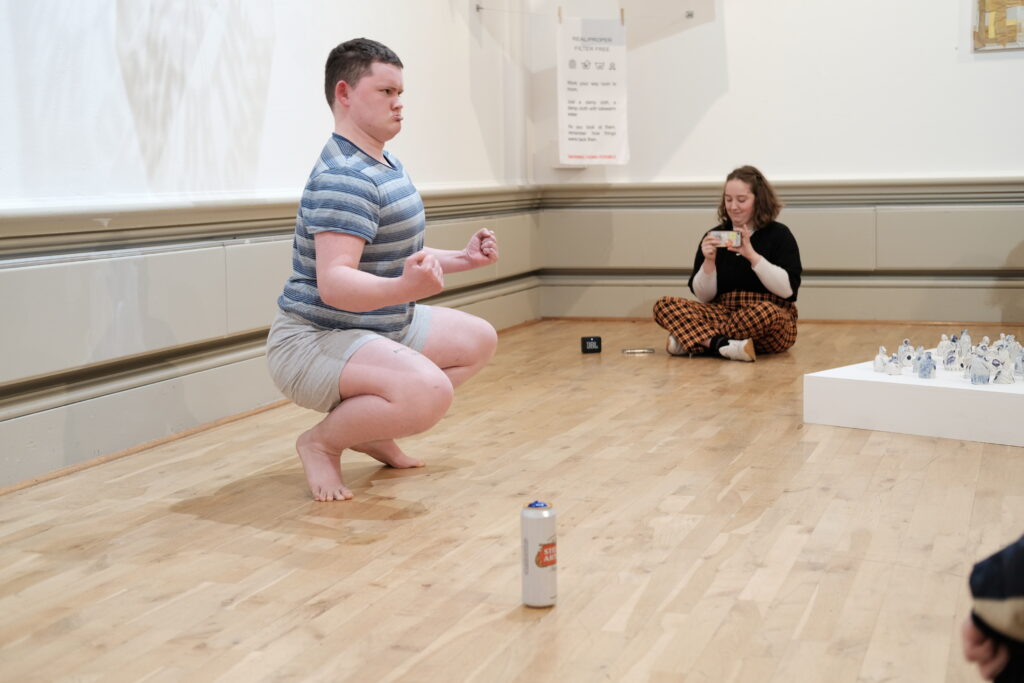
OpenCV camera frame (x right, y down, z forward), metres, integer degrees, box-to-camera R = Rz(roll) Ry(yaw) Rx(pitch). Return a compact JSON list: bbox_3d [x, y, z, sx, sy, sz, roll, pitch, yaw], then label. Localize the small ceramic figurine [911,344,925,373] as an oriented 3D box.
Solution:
[{"bbox_3d":[1.299,0.055,4.804,0.050,0.083,0.045,1,7,15],"label":"small ceramic figurine"}]

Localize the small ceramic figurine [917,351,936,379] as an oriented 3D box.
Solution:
[{"bbox_3d":[1.284,0.072,4.660,0.055,0.078,0.042,1,7,15],"label":"small ceramic figurine"}]

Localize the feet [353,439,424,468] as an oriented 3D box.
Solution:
[{"bbox_3d":[-0.358,0.283,4.253,0.230,0.120,0.100,-3,6,-12],"label":"feet"}]

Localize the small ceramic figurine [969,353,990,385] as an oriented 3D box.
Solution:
[{"bbox_3d":[1.401,0.080,4.512,0.063,0.090,0.047,1,7,17],"label":"small ceramic figurine"}]

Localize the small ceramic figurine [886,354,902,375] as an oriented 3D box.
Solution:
[{"bbox_3d":[1.207,0.071,4.751,0.047,0.063,0.038,0,7,14],"label":"small ceramic figurine"}]

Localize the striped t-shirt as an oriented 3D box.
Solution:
[{"bbox_3d":[-0.418,-0.277,3.973,0.350,0.510,0.470,1,7,16],"label":"striped t-shirt"}]

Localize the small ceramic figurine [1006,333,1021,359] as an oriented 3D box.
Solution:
[{"bbox_3d":[1.673,0.020,5.028,0.050,0.085,0.037,1,7,18],"label":"small ceramic figurine"}]

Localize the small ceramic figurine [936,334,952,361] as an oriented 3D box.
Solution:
[{"bbox_3d":[1.476,0.015,5.143,0.050,0.077,0.038,1,7,16],"label":"small ceramic figurine"}]

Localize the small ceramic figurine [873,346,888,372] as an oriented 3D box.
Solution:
[{"bbox_3d":[1.182,0.055,4.827,0.050,0.082,0.045,0,7,14],"label":"small ceramic figurine"}]

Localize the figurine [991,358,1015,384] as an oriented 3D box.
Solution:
[{"bbox_3d":[1.476,0.081,4.525,0.068,0.085,0.055,1,7,18],"label":"figurine"}]

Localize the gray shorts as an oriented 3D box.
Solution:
[{"bbox_3d":[-0.435,0.035,4.016,0.360,0.310,0.480,1,7,16],"label":"gray shorts"}]

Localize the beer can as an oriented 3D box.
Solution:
[{"bbox_3d":[0.051,0.399,2.810,0.066,0.188,0.066,-1,6,0],"label":"beer can"}]

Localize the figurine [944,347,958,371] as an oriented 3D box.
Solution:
[{"bbox_3d":[1.410,0.054,4.835,0.050,0.071,0.037,1,7,16],"label":"figurine"}]

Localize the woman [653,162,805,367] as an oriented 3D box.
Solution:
[{"bbox_3d":[0.982,-0.358,6.604,0.640,0.820,0.570,2,7,28],"label":"woman"}]

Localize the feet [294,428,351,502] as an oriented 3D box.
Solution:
[{"bbox_3d":[-0.481,0.310,3.839,0.100,0.160,0.215,-4,7,-22],"label":"feet"}]

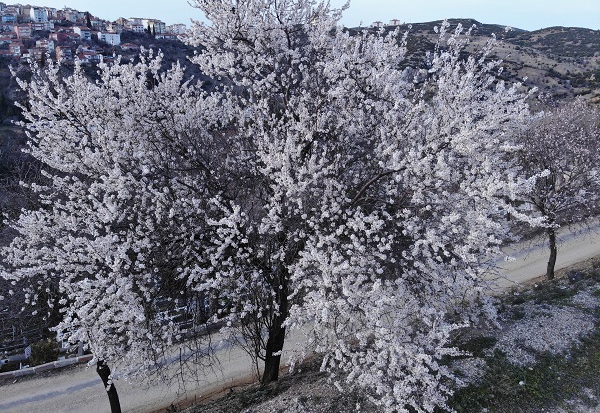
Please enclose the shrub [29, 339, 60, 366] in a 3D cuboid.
[{"bbox_3d":[-9.200,5.250,15.000,1.100,0.950,1.050,0,18,0],"label":"shrub"}]

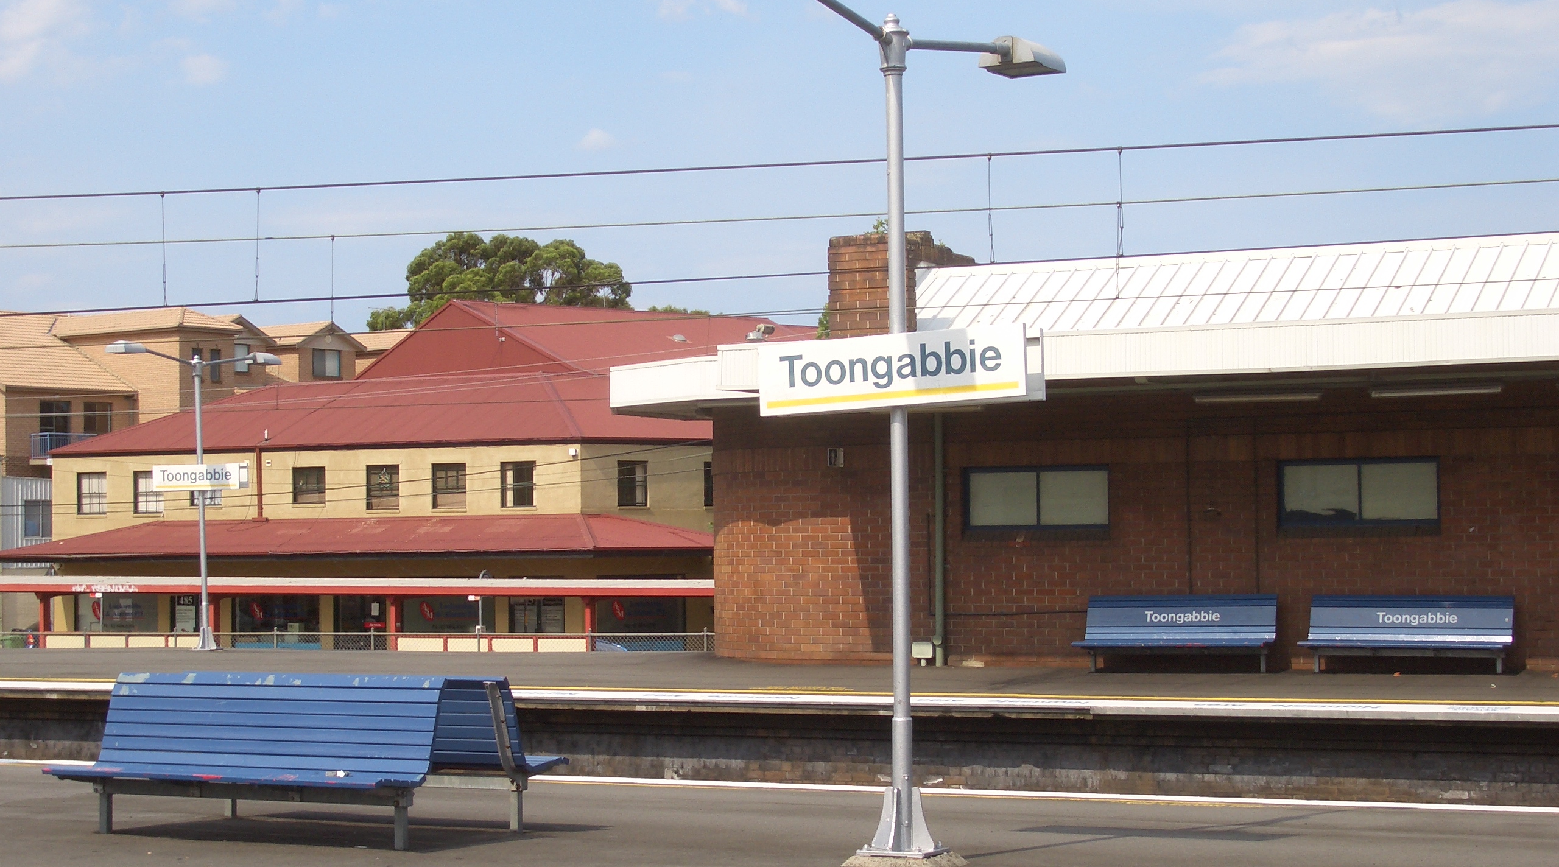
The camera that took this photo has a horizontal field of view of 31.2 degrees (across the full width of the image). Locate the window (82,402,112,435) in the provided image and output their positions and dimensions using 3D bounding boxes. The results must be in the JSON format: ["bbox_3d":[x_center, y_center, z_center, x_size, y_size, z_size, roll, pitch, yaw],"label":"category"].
[{"bbox_3d":[-26.995,-0.603,110.675,0.120,1.260,1.380,-2,-2,37],"label":"window"}]

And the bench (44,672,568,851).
[{"bbox_3d":[-2.334,1.584,13.855,2.060,0.790,1.572,-2,-2,30],"label":"bench"}]

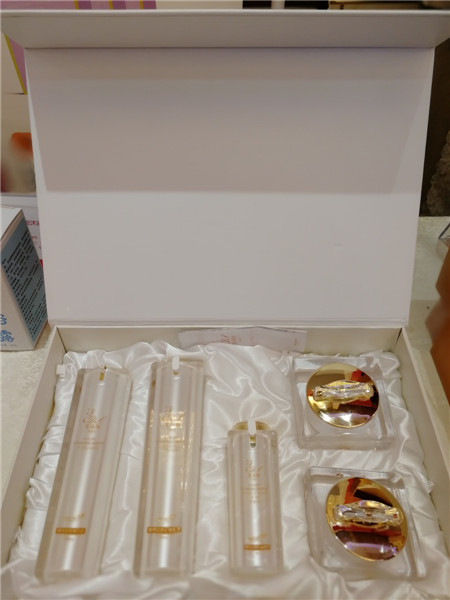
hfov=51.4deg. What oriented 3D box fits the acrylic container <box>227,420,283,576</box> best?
[{"bbox_3d":[0.022,0.148,0.356,0.038,0.036,0.106,0,58,0],"label":"acrylic container"}]

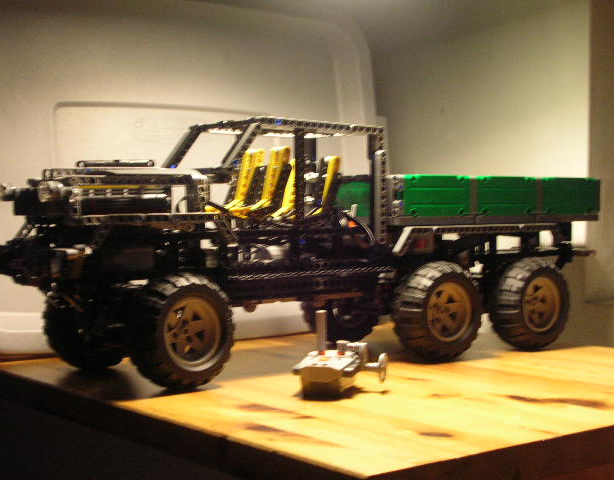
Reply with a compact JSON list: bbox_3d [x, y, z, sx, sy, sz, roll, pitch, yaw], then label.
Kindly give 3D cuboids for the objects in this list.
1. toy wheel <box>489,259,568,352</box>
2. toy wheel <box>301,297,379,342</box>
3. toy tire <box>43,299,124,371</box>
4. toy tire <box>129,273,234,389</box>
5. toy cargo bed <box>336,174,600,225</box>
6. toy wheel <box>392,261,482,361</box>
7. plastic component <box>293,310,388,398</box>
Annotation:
[{"bbox_3d":[0.228,0.065,1.170,0.096,0.096,0.042,-1,3,-36],"label":"toy wheel"},{"bbox_3d":[0.035,0.063,1.226,0.096,0.096,0.042,-1,3,-36],"label":"toy wheel"},{"bbox_3d":[-0.195,0.068,1.056,0.096,0.096,0.042,-2,3,-42],"label":"toy tire"},{"bbox_3d":[-0.102,0.073,0.929,0.096,0.096,0.042,-2,3,-42],"label":"toy tire"},{"bbox_3d":[0.168,-0.042,1.221,0.306,0.048,0.114,-1,3,-36],"label":"toy cargo bed"},{"bbox_3d":[0.125,0.068,1.094,0.096,0.096,0.042,-1,3,-36],"label":"toy wheel"},{"bbox_3d":[0.029,0.091,0.931,0.066,0.060,0.068,0,2,10],"label":"plastic component"}]

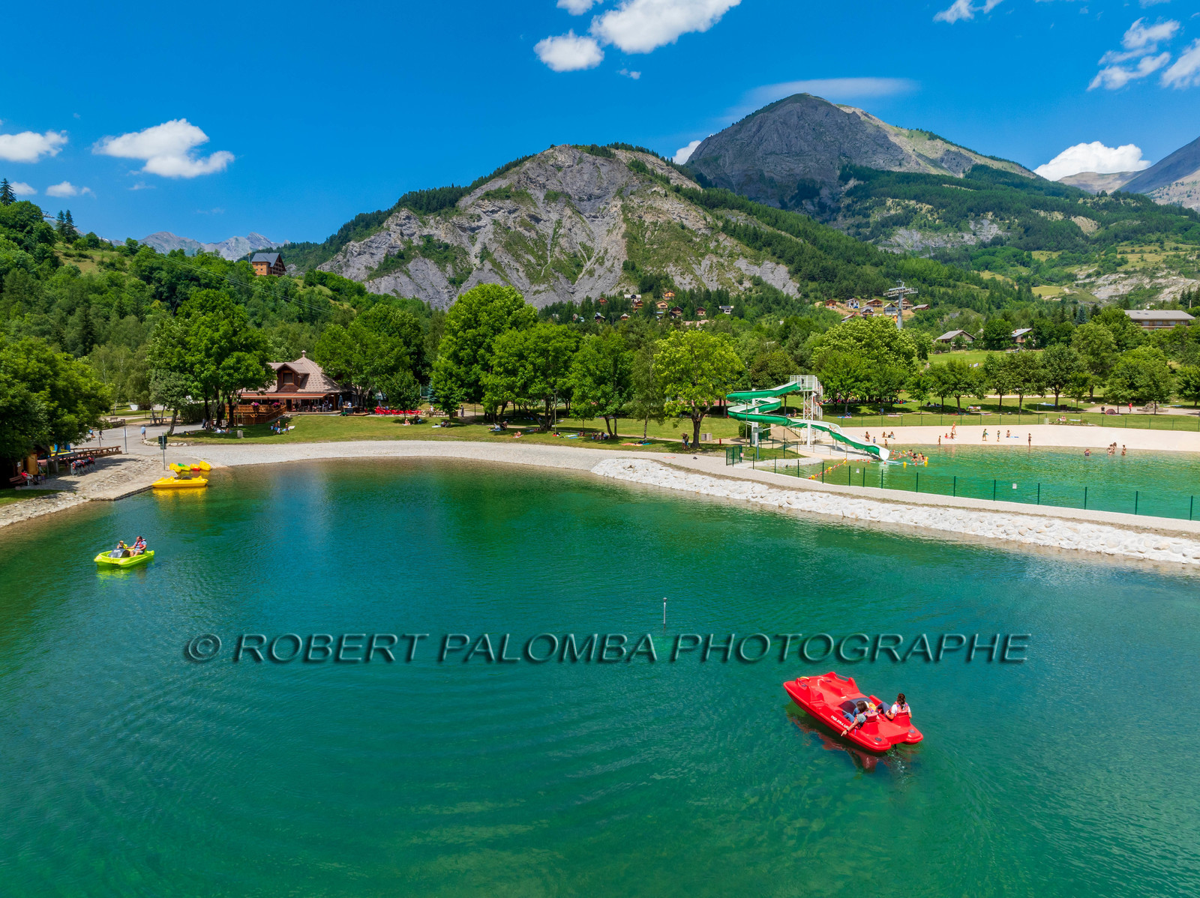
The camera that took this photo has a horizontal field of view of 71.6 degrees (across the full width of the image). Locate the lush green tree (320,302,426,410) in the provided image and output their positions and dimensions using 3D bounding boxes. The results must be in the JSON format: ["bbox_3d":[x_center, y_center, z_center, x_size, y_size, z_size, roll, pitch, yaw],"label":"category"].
[{"bbox_3d":[-34.252,-13.482,124.311,16.800,16.449,15.000,0,5,0],"label":"lush green tree"}]

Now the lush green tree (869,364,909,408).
[{"bbox_3d":[44.181,-9.457,126.699,6.000,7.195,5.800,0,5,0],"label":"lush green tree"}]

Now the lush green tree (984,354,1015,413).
[{"bbox_3d":[63.477,-10.533,132.000,5.660,9.490,5.660,0,5,0],"label":"lush green tree"}]

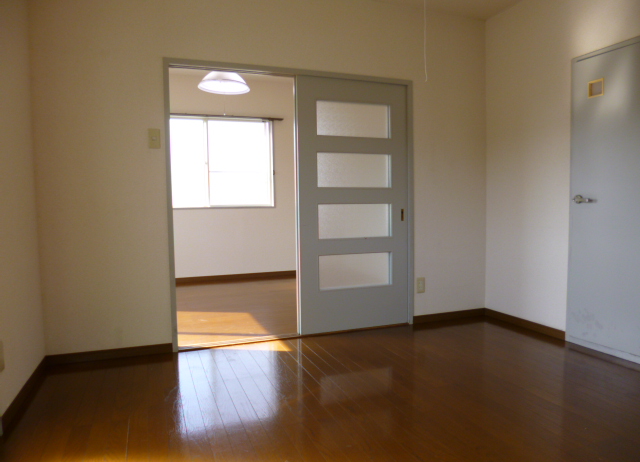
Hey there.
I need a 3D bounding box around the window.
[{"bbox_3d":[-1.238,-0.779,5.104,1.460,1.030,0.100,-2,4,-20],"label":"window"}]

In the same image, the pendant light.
[{"bbox_3d":[-0.859,-1.373,3.981,0.465,0.210,0.465,-2,4,-20],"label":"pendant light"}]

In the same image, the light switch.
[{"bbox_3d":[-1.013,-0.565,2.725,0.070,0.120,0.012,-2,4,-20],"label":"light switch"}]

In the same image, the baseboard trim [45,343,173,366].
[{"bbox_3d":[-1.263,0.754,2.703,0.700,0.060,0.014,-2,4,-20],"label":"baseboard trim"}]

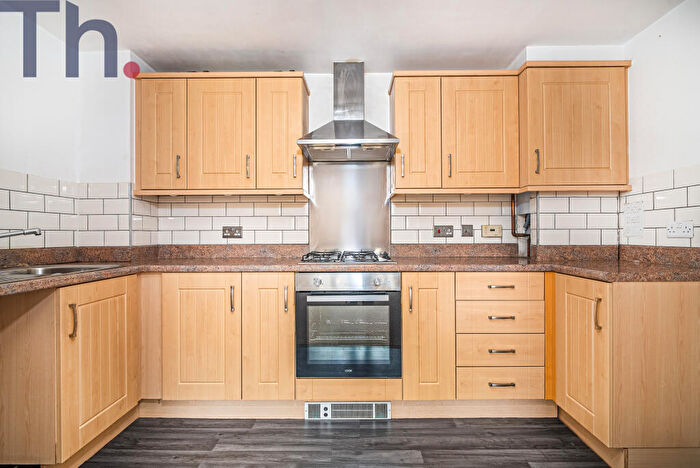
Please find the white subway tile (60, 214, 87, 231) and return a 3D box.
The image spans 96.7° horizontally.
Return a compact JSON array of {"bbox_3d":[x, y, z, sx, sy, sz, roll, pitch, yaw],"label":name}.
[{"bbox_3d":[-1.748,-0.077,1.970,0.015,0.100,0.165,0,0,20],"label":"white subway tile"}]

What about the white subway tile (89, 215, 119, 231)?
[{"bbox_3d":[-1.590,-0.074,2.010,0.200,0.100,0.009,0,0,1],"label":"white subway tile"}]

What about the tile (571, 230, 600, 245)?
[{"bbox_3d":[1.504,0.022,1.985,0.200,0.100,0.010,0,0,0],"label":"tile"}]

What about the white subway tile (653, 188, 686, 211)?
[{"bbox_3d":[1.710,-0.184,1.665,0.010,0.100,0.190,0,0,0],"label":"white subway tile"}]

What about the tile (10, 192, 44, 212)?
[{"bbox_3d":[-1.772,-0.178,1.710,0.010,0.100,0.195,0,0,0],"label":"tile"}]

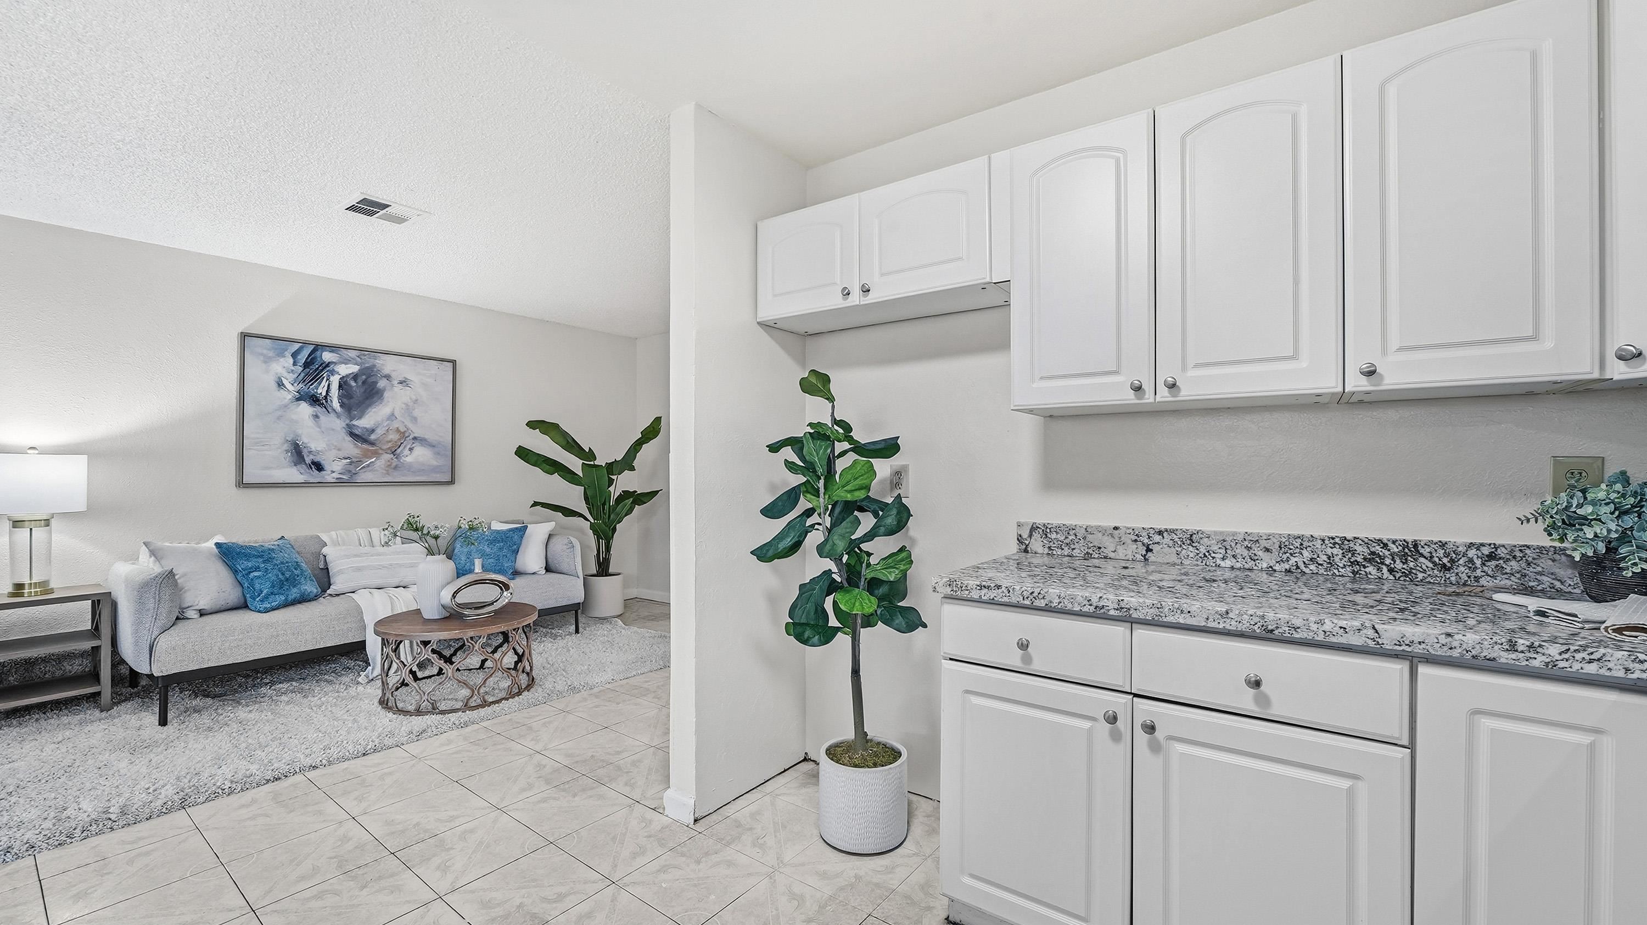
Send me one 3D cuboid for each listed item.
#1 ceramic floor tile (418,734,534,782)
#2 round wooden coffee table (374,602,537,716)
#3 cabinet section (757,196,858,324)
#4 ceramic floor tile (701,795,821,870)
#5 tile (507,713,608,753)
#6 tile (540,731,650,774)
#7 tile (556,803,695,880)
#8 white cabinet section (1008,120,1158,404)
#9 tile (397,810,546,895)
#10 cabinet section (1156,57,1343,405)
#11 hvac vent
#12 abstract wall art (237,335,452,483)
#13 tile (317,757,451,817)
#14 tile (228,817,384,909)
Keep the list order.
[{"bbox_3d":[-1.427,1.223,2.658,0.330,0.010,0.330,0,0,37],"label":"ceramic floor tile"},{"bbox_3d":[-1.906,1.009,3.373,0.750,0.395,0.750,0,-1,0],"label":"round wooden coffee table"},{"bbox_3d":[0.021,-0.722,2.430,0.462,0.378,0.300,0,0,36],"label":"cabinet section"},{"bbox_3d":[-0.175,1.228,2.155,0.331,0.010,0.331,0,-1,37],"label":"ceramic floor tile"},{"bbox_3d":[-1.219,1.222,2.902,0.325,0.010,0.325,0,-1,37],"label":"tile"},{"bbox_3d":[-0.973,1.232,2.747,0.331,0.010,0.331,0,-1,37],"label":"tile"},{"bbox_3d":[-0.629,1.209,2.057,0.325,0.010,0.325,0,-1,37],"label":"tile"},{"bbox_3d":[0.784,-0.525,1.867,0.373,0.748,0.312,0,0,36],"label":"white cabinet section"},{"bbox_3d":[-1.100,1.220,2.015,0.330,0.010,0.330,0,0,37],"label":"tile"},{"bbox_3d":[1.087,-0.525,1.647,0.371,0.750,0.312,0,0,36],"label":"cabinet section"},{"bbox_3d":[-2.102,-1.202,3.086,0.250,0.020,0.300,0,-1,37],"label":"hvac vent"},{"bbox_3d":[-3.112,-0.303,4.304,0.045,0.930,1.220,-1,-2,40],"label":"abstract wall art"},{"bbox_3d":[-1.628,1.221,2.404,0.330,0.010,0.330,0,0,37],"label":"tile"},{"bbox_3d":[-1.567,1.218,1.953,0.330,0.010,0.330,0,0,37],"label":"tile"}]

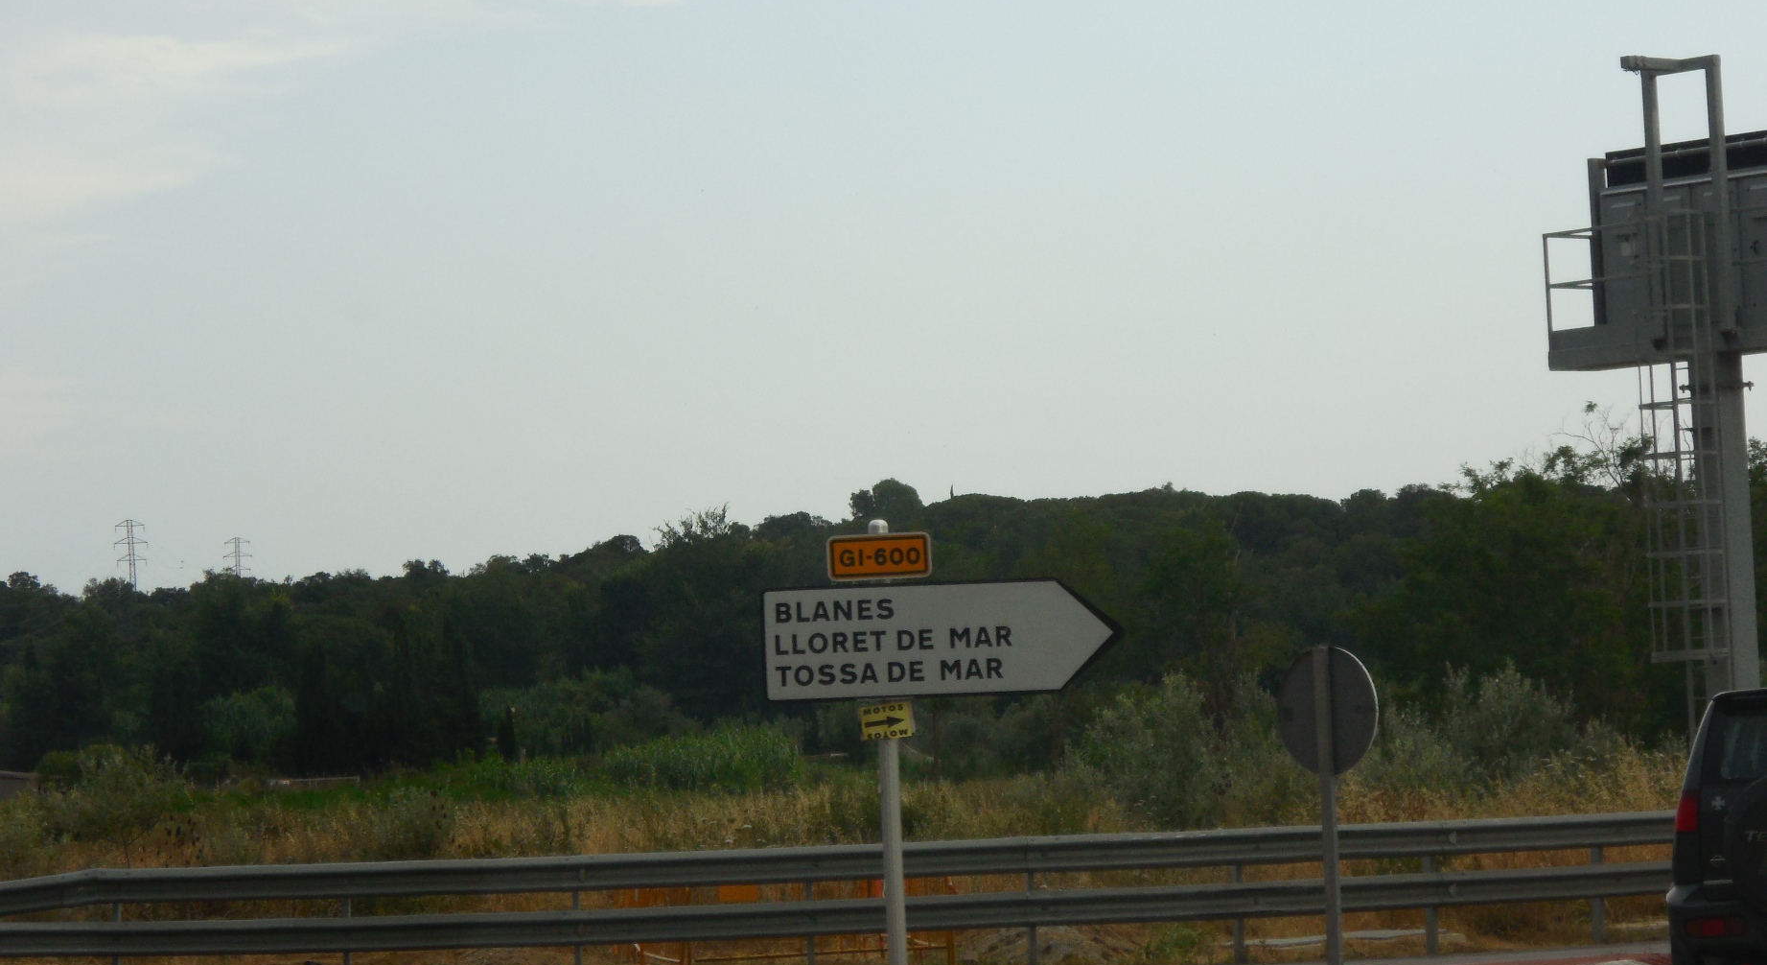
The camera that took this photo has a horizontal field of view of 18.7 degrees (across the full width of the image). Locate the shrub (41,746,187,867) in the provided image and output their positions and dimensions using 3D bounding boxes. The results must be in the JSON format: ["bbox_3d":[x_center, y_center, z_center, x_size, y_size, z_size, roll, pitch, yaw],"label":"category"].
[{"bbox_3d":[-8.336,3.697,58.000,1.600,1.750,1.500,-2,-4,0],"label":"shrub"}]

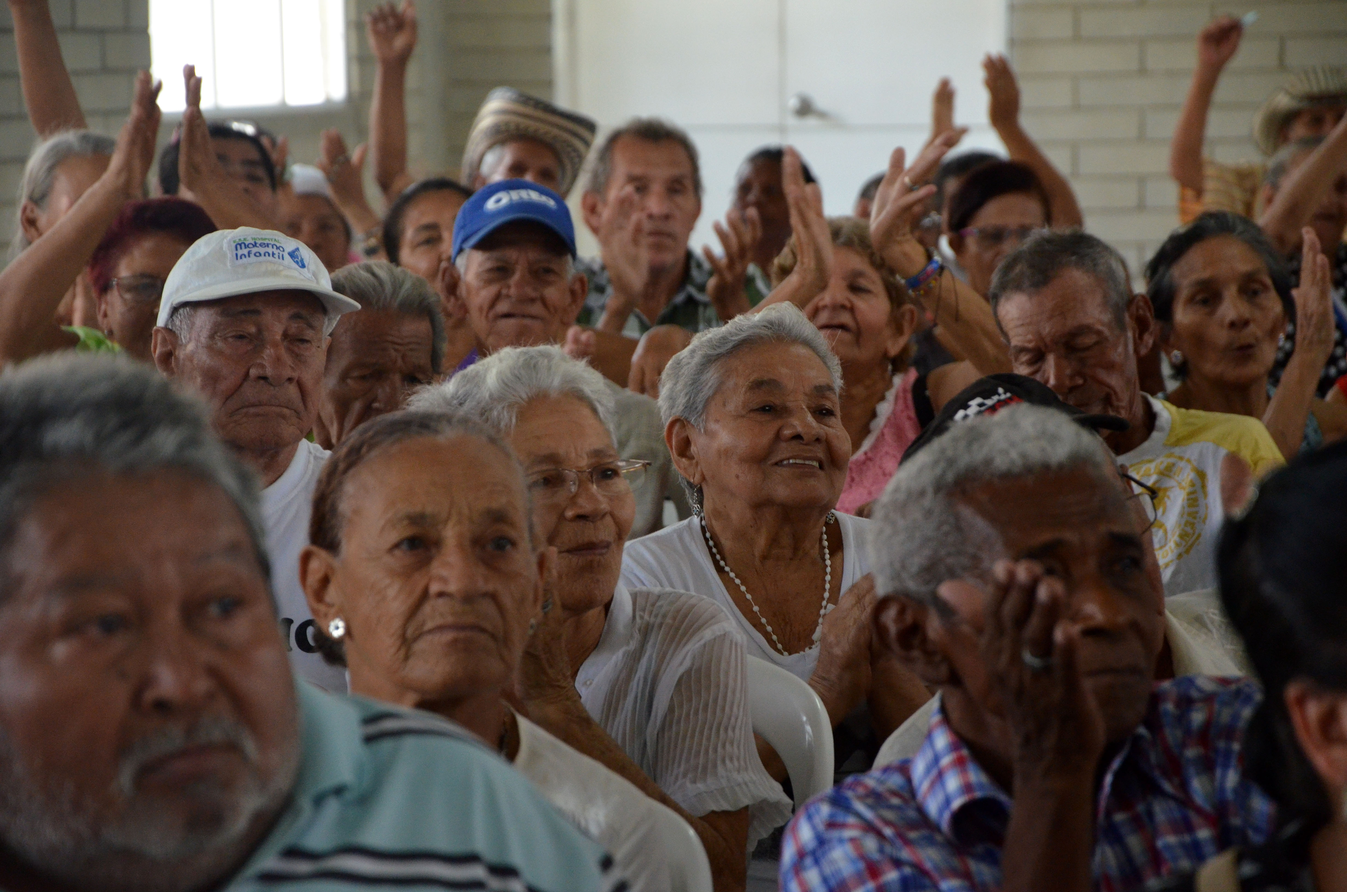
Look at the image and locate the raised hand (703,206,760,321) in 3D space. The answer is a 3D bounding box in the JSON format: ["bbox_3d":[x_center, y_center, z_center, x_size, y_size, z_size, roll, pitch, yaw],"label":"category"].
[{"bbox_3d":[0.088,-0.271,8.700,0.080,0.170,0.095,2,6,-45],"label":"raised hand"}]

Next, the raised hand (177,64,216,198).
[{"bbox_3d":[-0.668,-0.441,8.200,0.055,0.185,0.090,-6,4,-17],"label":"raised hand"}]

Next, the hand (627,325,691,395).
[{"bbox_3d":[-0.018,-0.116,8.100,0.100,0.110,0.095,2,5,30],"label":"hand"}]

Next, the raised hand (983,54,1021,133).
[{"bbox_3d":[0.643,-0.694,11.500,0.060,0.160,0.080,-4,5,31],"label":"raised hand"}]

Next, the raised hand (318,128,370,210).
[{"bbox_3d":[-0.612,-0.511,10.900,0.095,0.160,0.060,-17,5,-36],"label":"raised hand"}]

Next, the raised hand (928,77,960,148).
[{"bbox_3d":[0.527,-0.651,11.500,0.055,0.150,0.080,2,4,-18],"label":"raised hand"}]

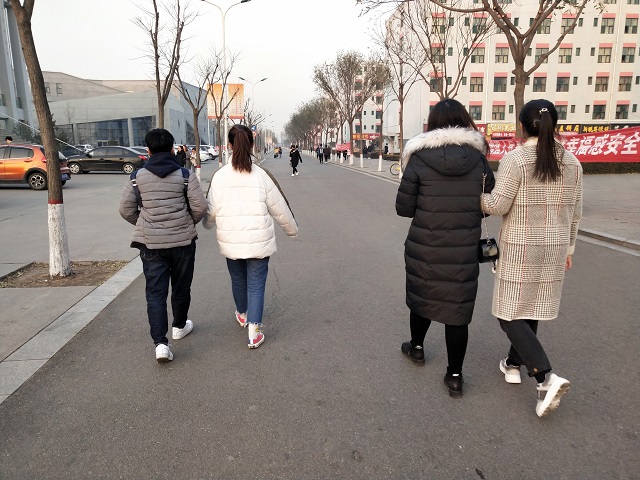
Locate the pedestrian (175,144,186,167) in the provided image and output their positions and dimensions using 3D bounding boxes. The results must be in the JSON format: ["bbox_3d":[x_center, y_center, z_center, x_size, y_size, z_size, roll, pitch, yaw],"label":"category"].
[{"bbox_3d":[-6.557,-3.667,26.371,0.340,1.580,0.480,-6,11,-33],"label":"pedestrian"}]

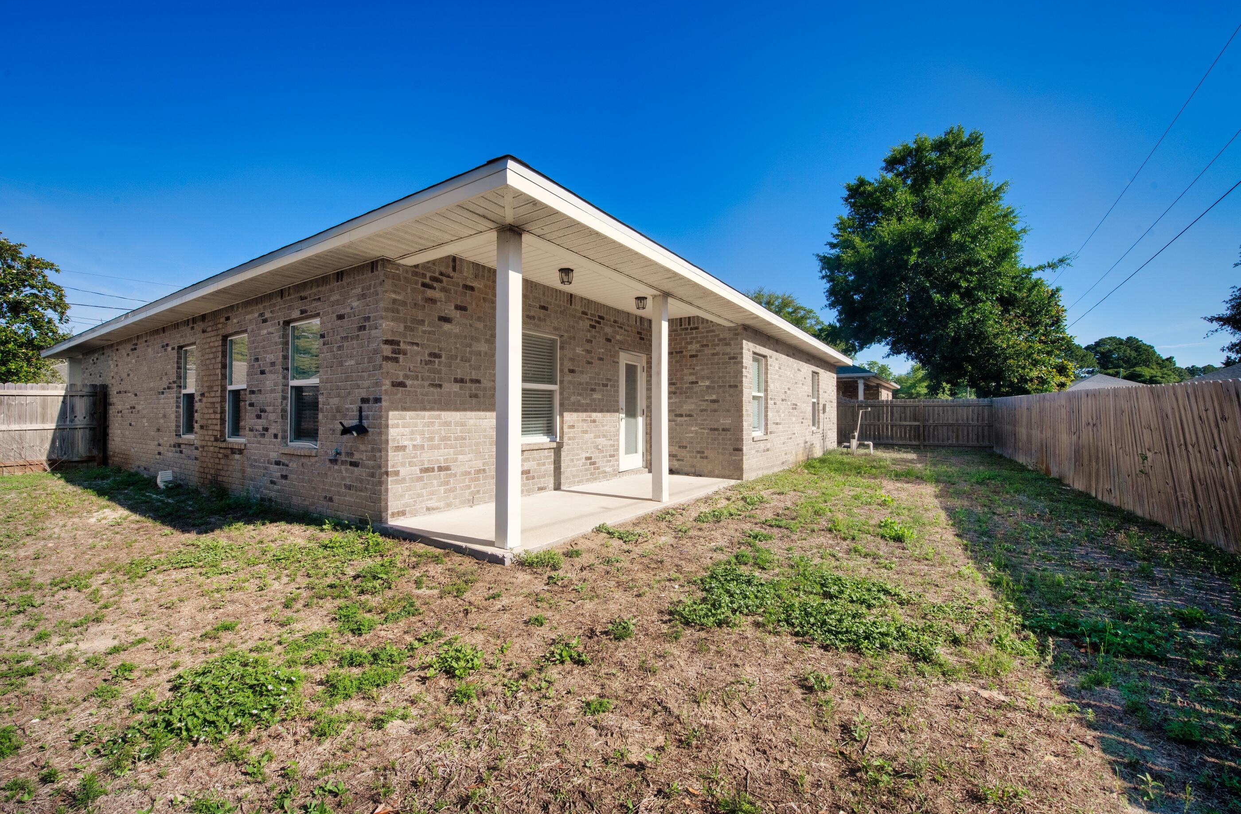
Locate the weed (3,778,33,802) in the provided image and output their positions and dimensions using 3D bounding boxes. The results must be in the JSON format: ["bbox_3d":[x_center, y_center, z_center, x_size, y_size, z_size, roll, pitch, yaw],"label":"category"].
[{"bbox_3d":[-2.056,1.304,1.646,0.067,0.045,0.067,0,-1,39],"label":"weed"}]

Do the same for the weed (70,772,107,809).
[{"bbox_3d":[-1.776,1.282,1.613,0.078,0.082,0.086,0,-1,43],"label":"weed"}]

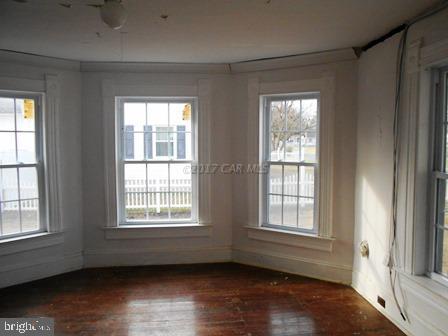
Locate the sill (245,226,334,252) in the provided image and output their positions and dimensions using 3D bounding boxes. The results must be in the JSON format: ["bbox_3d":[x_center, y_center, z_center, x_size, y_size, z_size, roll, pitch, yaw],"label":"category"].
[{"bbox_3d":[0.706,0.803,3.817,1.080,0.135,0.120,2,5,29],"label":"sill"}]

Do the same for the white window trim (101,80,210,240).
[{"bbox_3d":[-0.779,-0.122,4.022,1.257,1.815,0.080,0,4,-5],"label":"white window trim"}]

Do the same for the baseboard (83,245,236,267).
[{"bbox_3d":[-0.779,1.086,4.103,1.752,0.217,0.040,0,4,-5],"label":"baseboard"}]

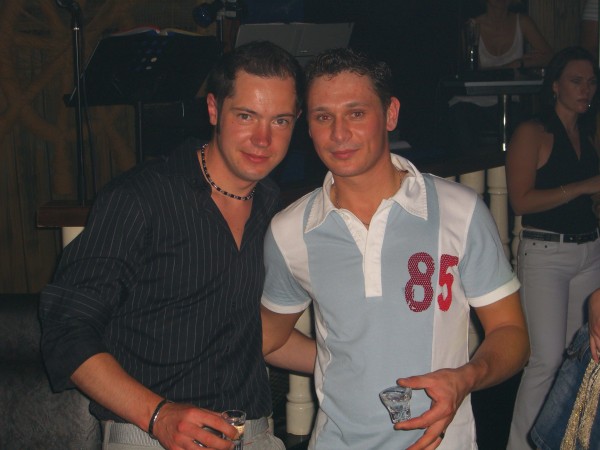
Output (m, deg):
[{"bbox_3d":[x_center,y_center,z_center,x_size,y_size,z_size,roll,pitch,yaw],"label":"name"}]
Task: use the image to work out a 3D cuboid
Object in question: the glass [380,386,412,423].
[{"bbox_3d":[0.161,0.299,1.950,0.054,0.057,0.054,-5,11,0],"label":"glass"}]

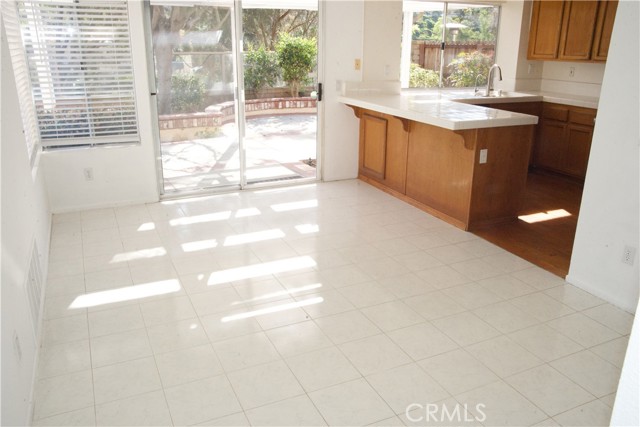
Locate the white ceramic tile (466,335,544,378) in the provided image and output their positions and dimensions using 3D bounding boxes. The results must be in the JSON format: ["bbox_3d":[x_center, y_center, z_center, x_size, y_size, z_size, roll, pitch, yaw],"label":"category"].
[{"bbox_3d":[0.971,0.758,2.734,0.302,0.010,0.302,-8,20,-23],"label":"white ceramic tile"}]

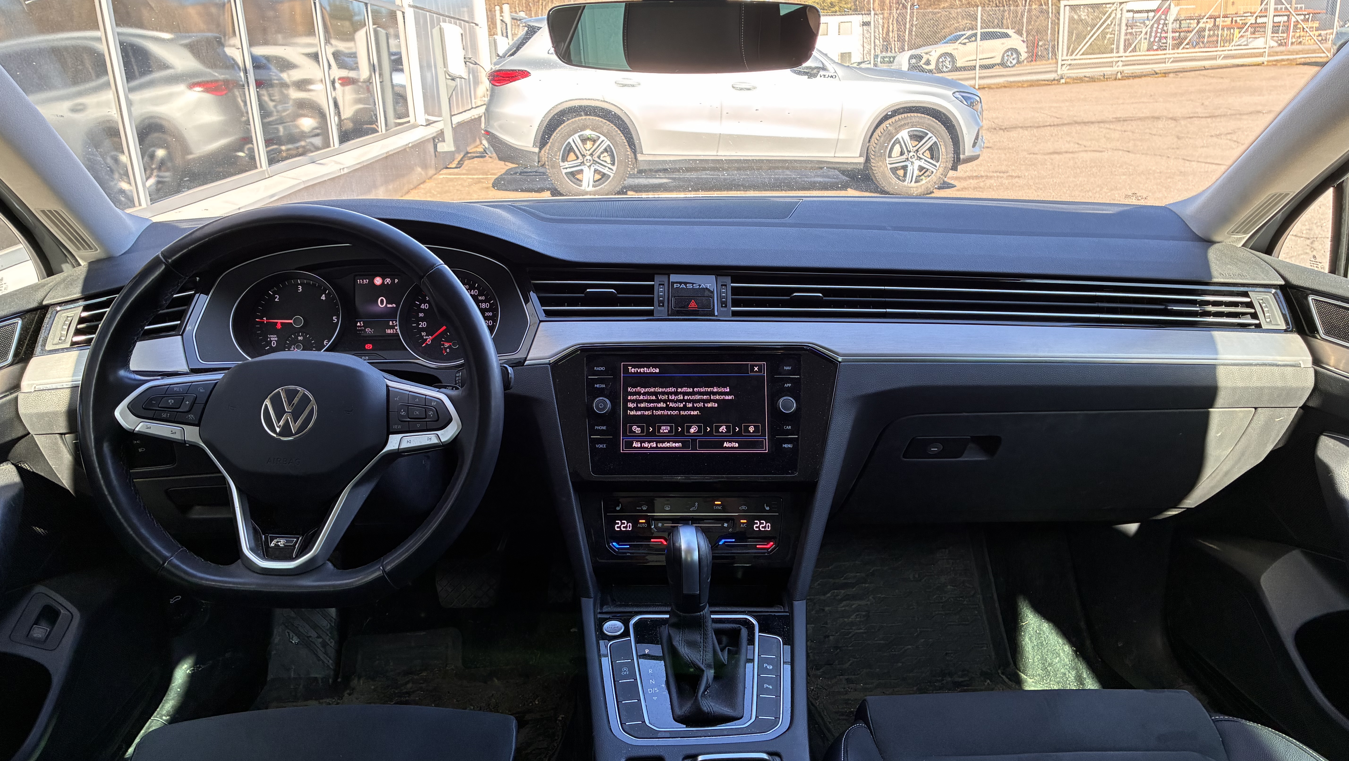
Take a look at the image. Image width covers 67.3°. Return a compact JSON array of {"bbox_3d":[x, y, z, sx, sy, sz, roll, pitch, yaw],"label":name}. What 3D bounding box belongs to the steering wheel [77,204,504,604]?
[{"bbox_3d":[-0.340,0.021,0.898,0.372,0.357,0.110,-1,-4,1],"label":"steering wheel"}]

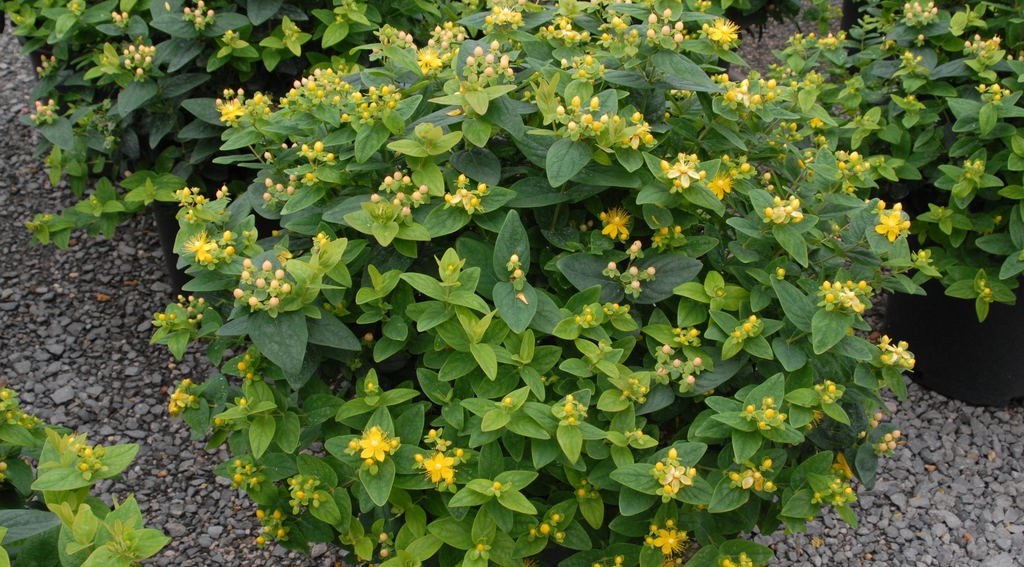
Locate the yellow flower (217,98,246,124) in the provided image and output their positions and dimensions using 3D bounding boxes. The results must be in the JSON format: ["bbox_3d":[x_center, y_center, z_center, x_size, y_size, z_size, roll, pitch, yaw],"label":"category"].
[{"bbox_3d":[-0.330,-0.203,1.400,0.030,0.019,0.030,-15,33,3],"label":"yellow flower"}]

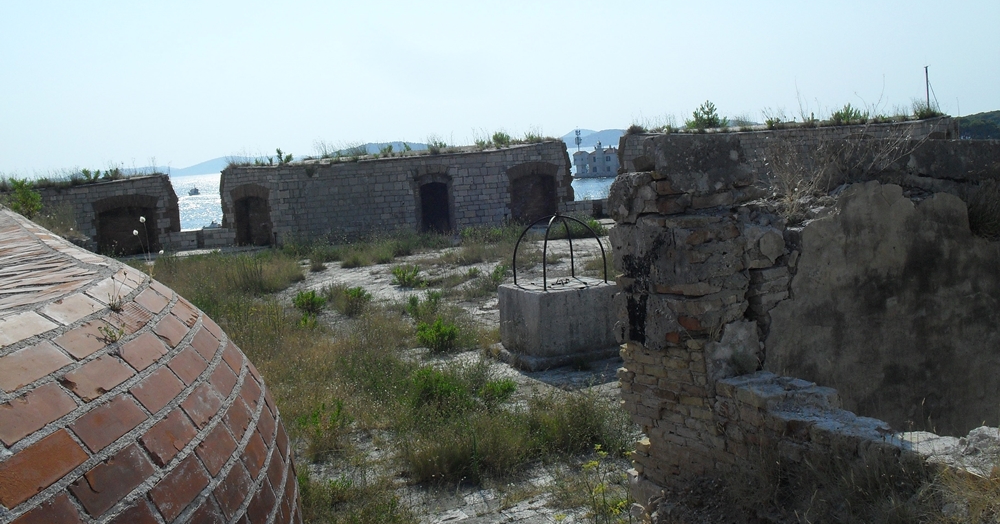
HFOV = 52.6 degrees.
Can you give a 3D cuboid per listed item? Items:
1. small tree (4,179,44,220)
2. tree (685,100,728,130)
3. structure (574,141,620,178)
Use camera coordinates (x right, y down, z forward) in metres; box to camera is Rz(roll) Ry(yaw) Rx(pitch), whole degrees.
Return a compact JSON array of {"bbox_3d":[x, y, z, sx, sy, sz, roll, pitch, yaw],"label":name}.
[{"bbox_3d":[-9.425,-1.236,20.000,0.780,0.800,0.720,-7,7,-25],"label":"small tree"},{"bbox_3d":[7.863,-5.616,38.500,1.600,1.100,1.400,-3,6,12],"label":"tree"},{"bbox_3d":[31.985,-33.617,330.000,16.500,12.200,11.000,-3,6,6],"label":"structure"}]

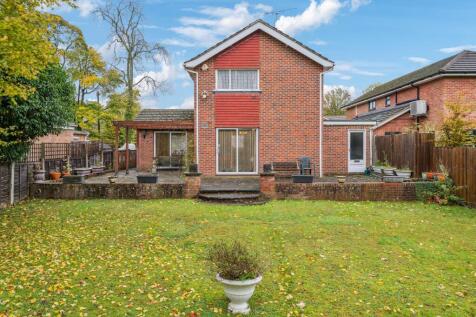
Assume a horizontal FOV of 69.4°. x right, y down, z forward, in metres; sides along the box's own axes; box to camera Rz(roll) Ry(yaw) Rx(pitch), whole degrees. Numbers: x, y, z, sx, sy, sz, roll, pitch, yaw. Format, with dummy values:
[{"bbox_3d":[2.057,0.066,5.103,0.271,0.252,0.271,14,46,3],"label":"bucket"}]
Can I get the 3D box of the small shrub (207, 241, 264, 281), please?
[{"bbox_3d":[-0.020,0.865,2.950,0.490,0.330,0.470,0,0,0],"label":"small shrub"}]

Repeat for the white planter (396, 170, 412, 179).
[{"bbox_3d":[6.550,0.650,13.500,0.280,0.280,0.620,0,0,-20],"label":"white planter"}]

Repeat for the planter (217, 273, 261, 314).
[{"bbox_3d":[0.014,1.155,2.950,0.395,0.310,0.395,0,0,0],"label":"planter"}]

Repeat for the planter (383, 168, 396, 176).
[{"bbox_3d":[6.600,0.635,14.900,0.280,0.290,0.600,0,0,-20],"label":"planter"}]

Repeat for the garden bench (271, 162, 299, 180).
[{"bbox_3d":[1.940,0.480,13.800,1.130,0.680,0.530,0,0,0],"label":"garden bench"}]

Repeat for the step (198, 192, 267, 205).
[{"bbox_3d":[-0.160,1.190,10.150,1.950,0.200,1.000,0,0,0],"label":"step"}]

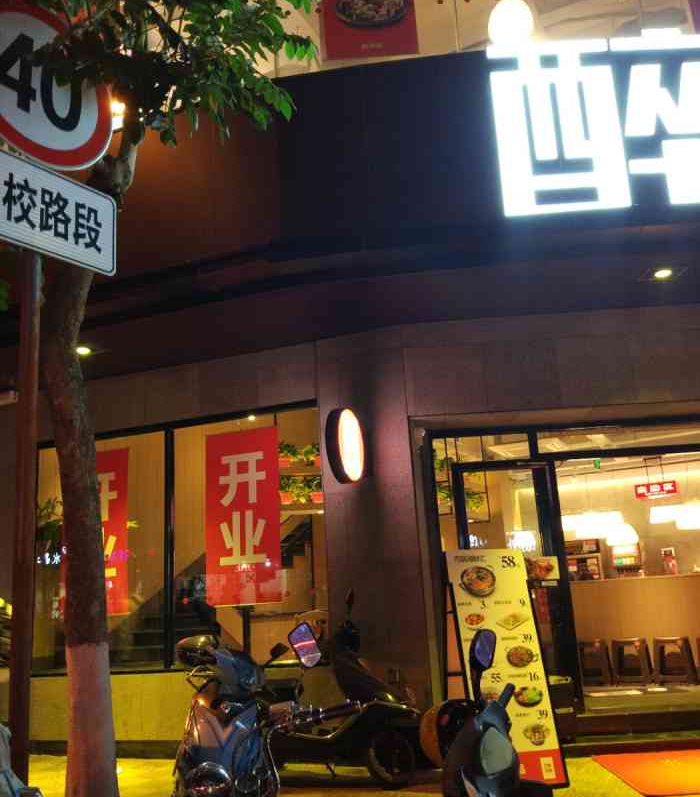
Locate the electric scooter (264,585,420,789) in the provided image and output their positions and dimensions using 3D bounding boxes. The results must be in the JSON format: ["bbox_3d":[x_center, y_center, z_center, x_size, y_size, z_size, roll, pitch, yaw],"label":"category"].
[{"bbox_3d":[-0.332,2.095,5.461,1.750,1.300,0.700,-8,-14,20],"label":"electric scooter"}]

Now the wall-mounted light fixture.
[{"bbox_3d":[-0.036,0.363,5.831,0.110,0.568,0.568,-8,-14,20],"label":"wall-mounted light fixture"}]

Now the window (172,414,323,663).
[{"bbox_3d":[-0.895,1.200,6.456,1.464,2.074,0.080,-8,-14,20],"label":"window"}]

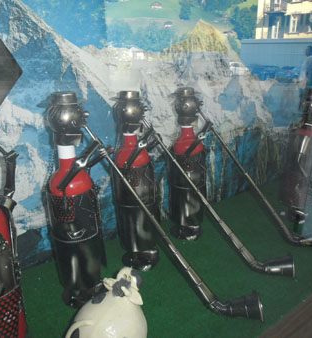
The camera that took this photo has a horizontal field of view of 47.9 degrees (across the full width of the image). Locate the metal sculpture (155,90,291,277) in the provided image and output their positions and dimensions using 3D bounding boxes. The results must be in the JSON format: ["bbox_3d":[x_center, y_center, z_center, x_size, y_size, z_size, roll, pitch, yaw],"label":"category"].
[{"bbox_3d":[0.175,0.011,0.847,0.305,0.390,0.250,3,14,11],"label":"metal sculpture"}]

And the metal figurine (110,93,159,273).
[{"bbox_3d":[-0.040,0.026,0.774,0.110,0.390,0.100,3,14,11],"label":"metal figurine"}]

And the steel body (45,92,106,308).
[{"bbox_3d":[-0.146,0.056,0.636,0.110,0.393,0.100,3,14,11],"label":"steel body"}]

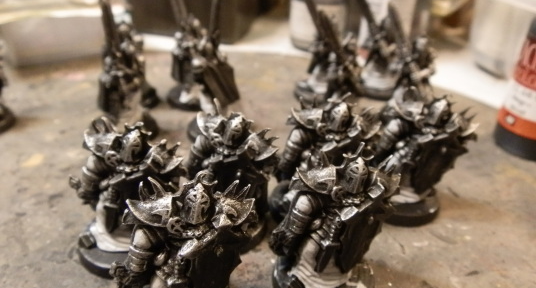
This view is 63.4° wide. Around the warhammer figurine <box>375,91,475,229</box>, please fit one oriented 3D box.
[{"bbox_3d":[0.041,0.001,0.120,0.028,0.036,0.026,-2,35,-7],"label":"warhammer figurine"}]

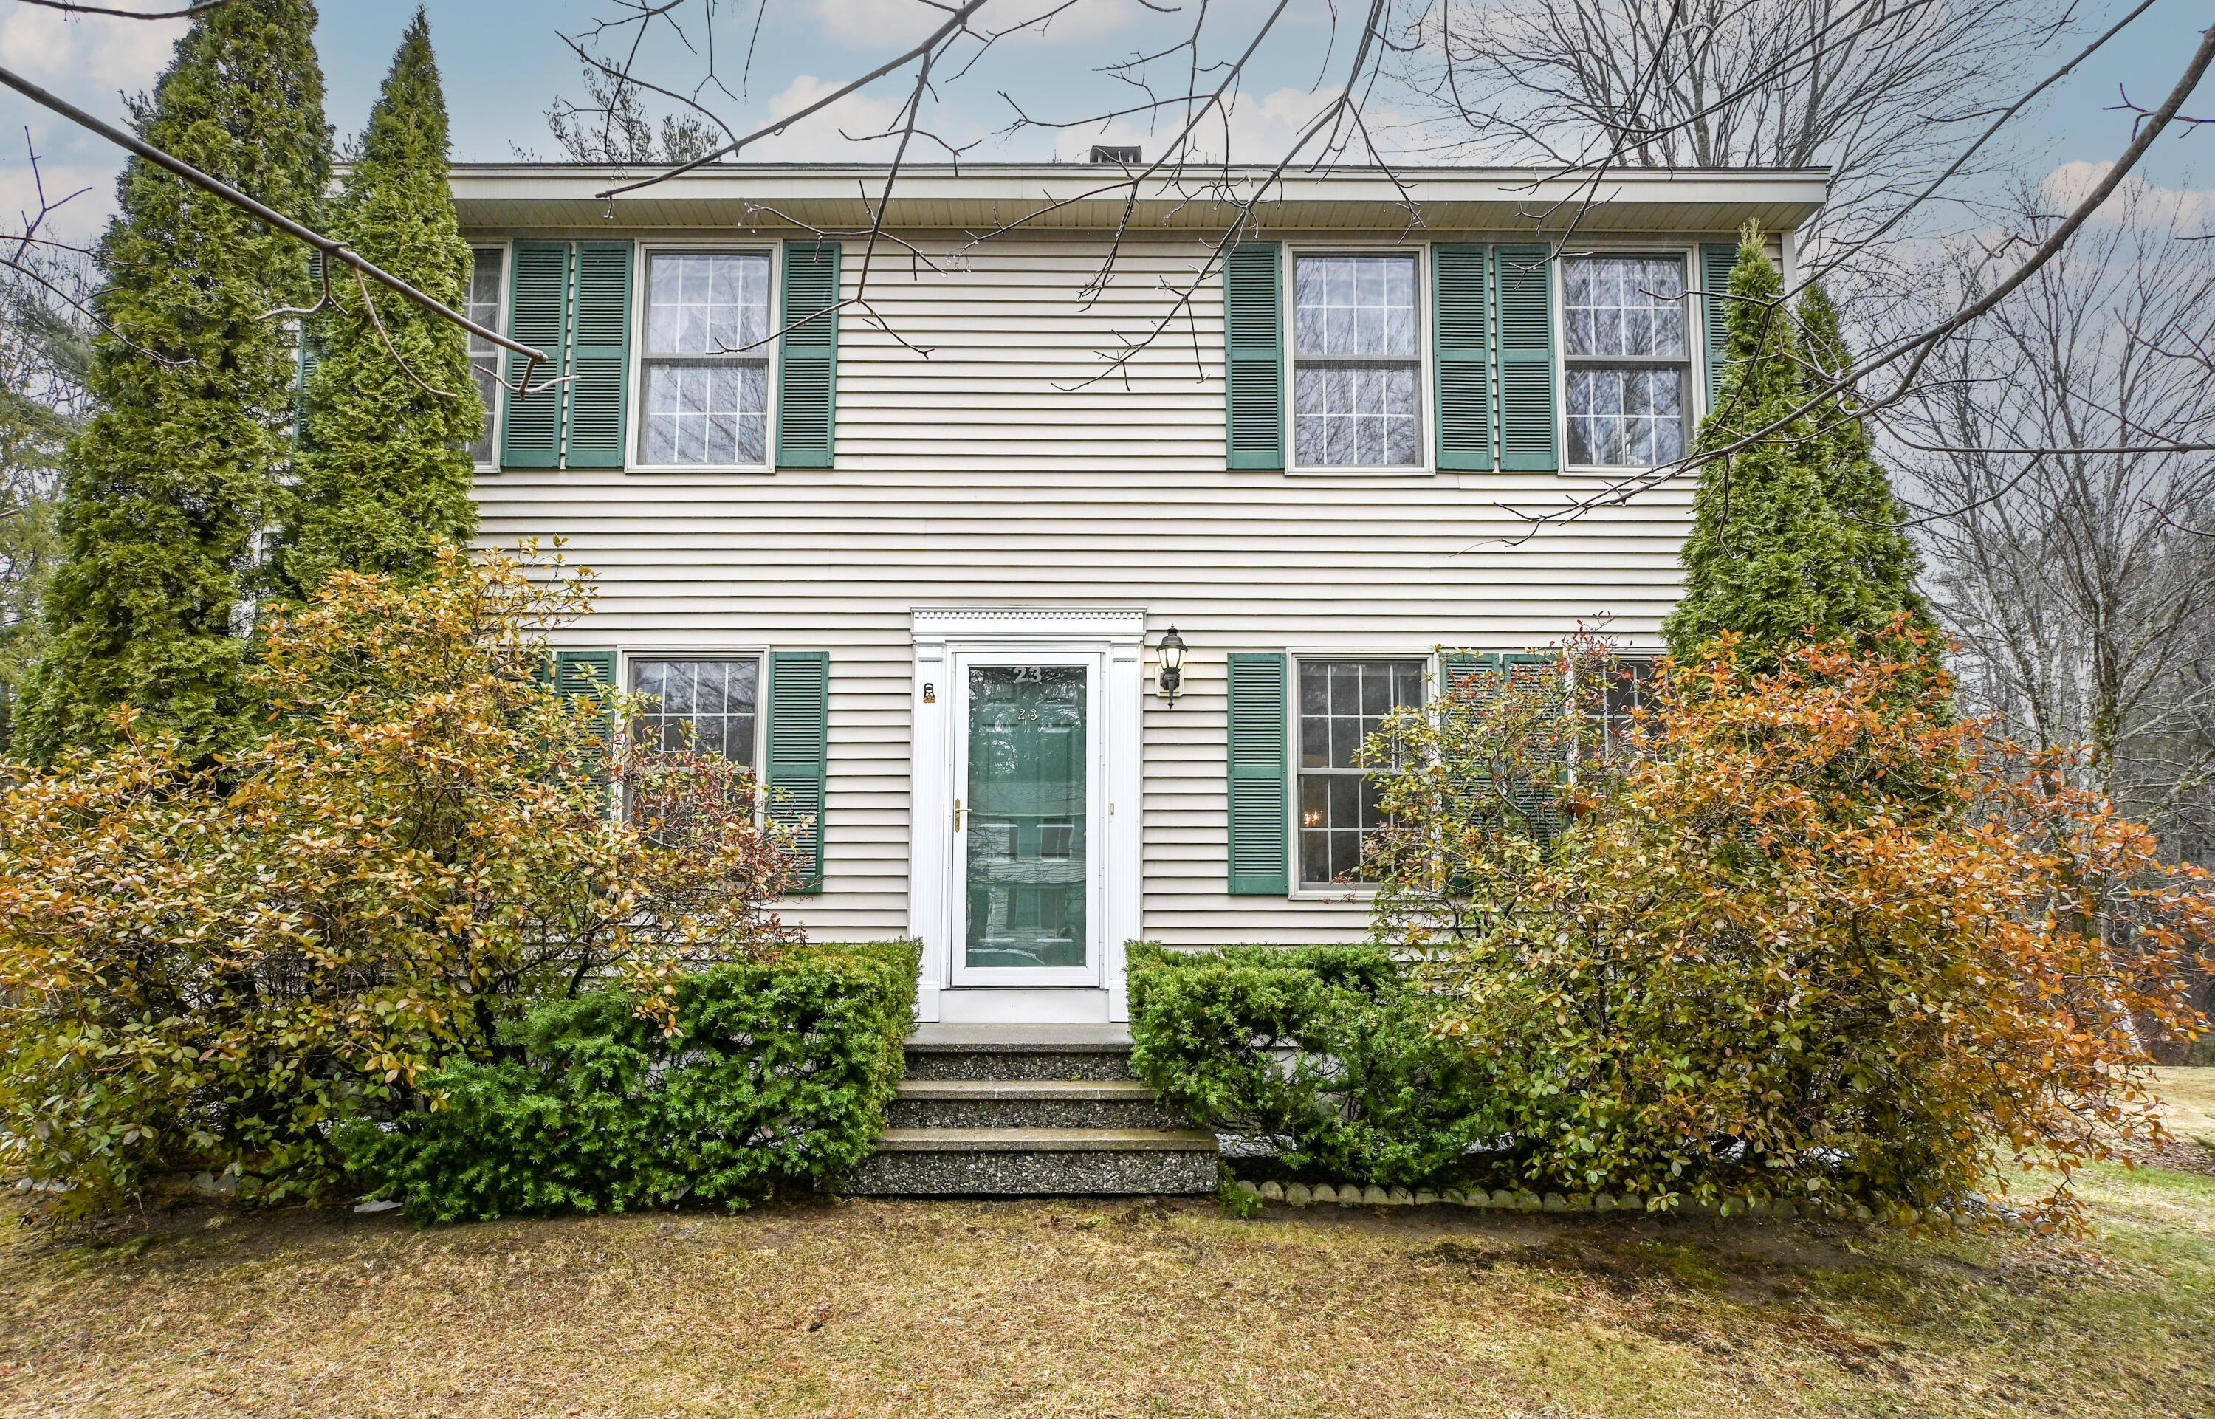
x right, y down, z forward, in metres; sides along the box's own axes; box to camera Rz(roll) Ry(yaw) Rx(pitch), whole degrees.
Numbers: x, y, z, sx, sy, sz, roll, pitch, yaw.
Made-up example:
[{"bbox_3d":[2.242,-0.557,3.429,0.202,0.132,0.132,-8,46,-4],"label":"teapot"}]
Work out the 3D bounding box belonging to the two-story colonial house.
[{"bbox_3d":[-0.504,-0.984,10.733,9.770,7.660,8.400,0,-5,0],"label":"two-story colonial house"}]

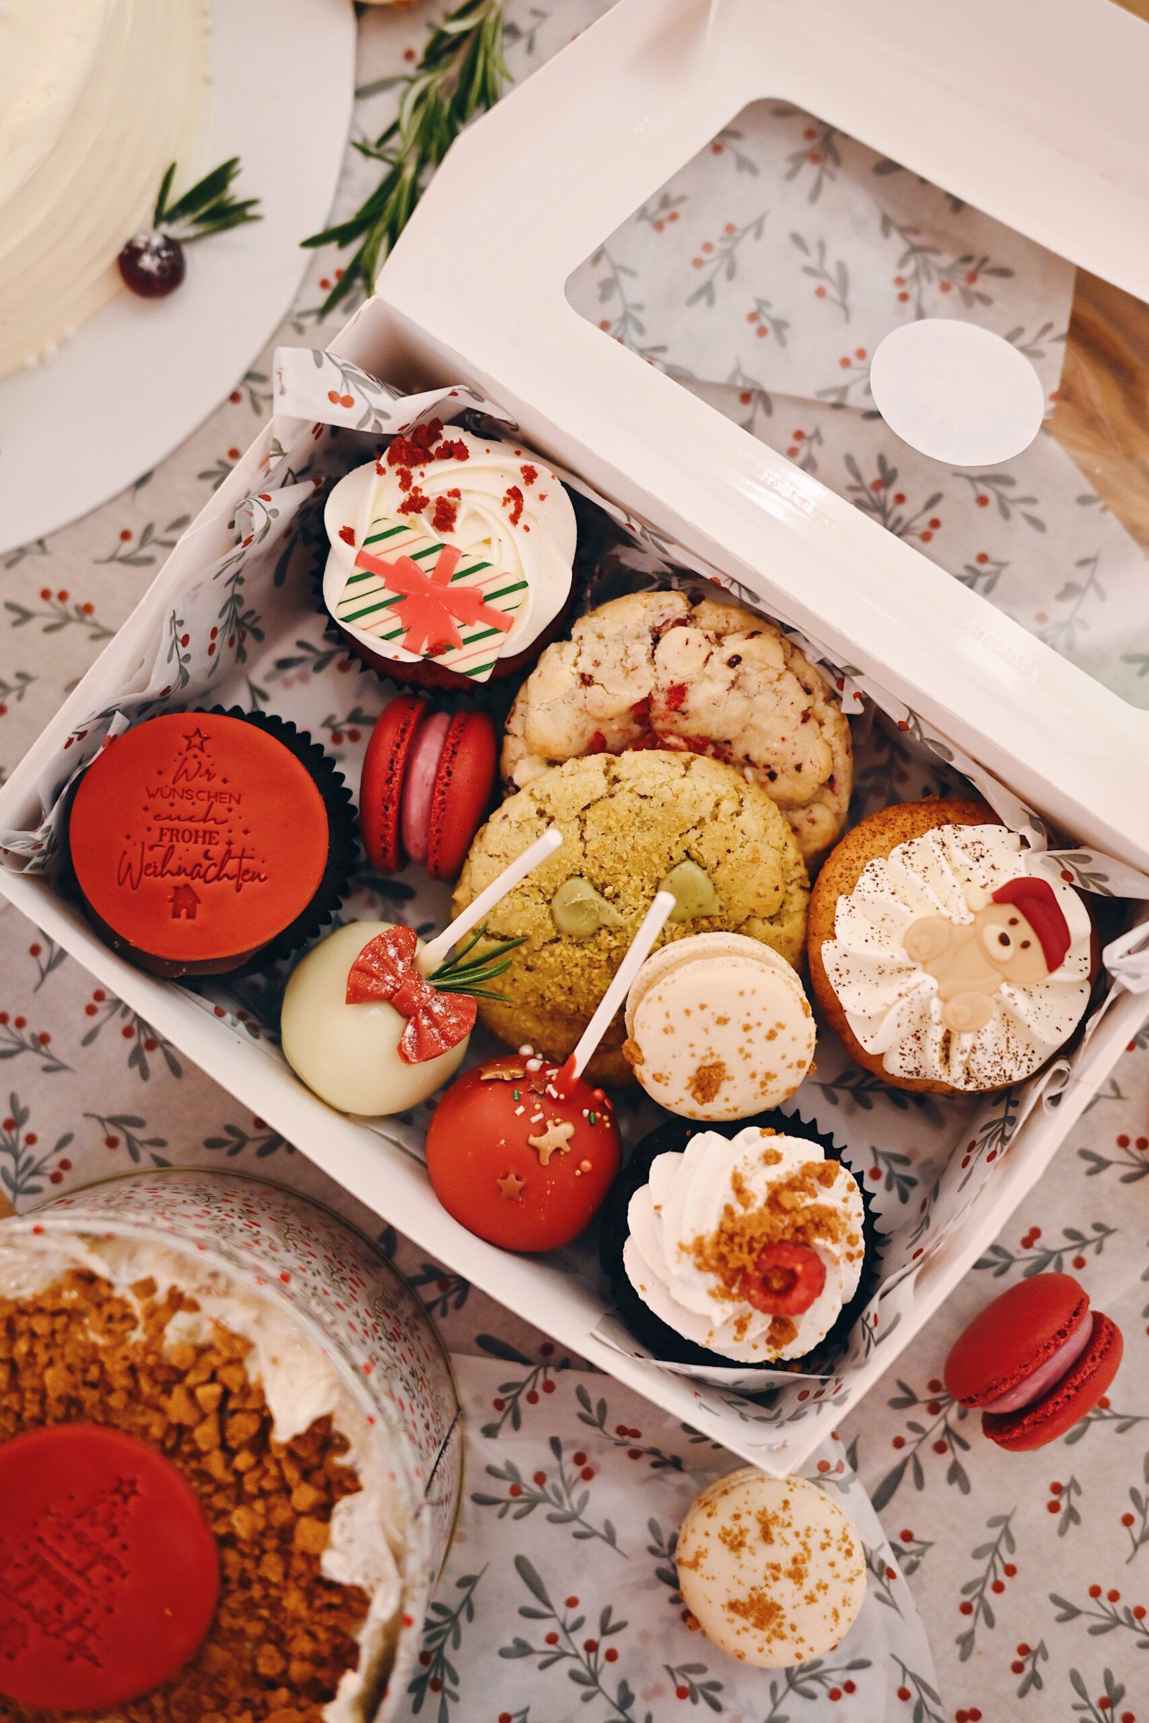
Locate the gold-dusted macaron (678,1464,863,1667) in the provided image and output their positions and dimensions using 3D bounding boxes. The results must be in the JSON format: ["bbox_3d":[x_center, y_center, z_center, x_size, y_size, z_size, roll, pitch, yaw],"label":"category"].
[{"bbox_3d":[0.050,0.182,0.495,0.047,0.029,0.047,0,88,2],"label":"gold-dusted macaron"}]

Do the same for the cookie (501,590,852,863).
[{"bbox_3d":[0.026,-0.025,0.493,0.090,0.030,0.090,2,102,9],"label":"cookie"}]

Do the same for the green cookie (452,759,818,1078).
[{"bbox_3d":[0.014,0.014,0.483,0.090,0.030,0.090,2,103,8],"label":"green cookie"}]

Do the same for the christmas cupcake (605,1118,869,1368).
[{"bbox_3d":[0.041,0.095,0.483,0.069,0.068,0.069,0,85,2],"label":"christmas cupcake"}]

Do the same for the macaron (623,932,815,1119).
[{"bbox_3d":[0.036,0.041,0.481,0.047,0.029,0.047,0,108,-1],"label":"macaron"}]

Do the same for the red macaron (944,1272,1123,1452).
[{"bbox_3d":[0.117,0.128,0.489,0.045,0.045,0.032,-38,85,-1],"label":"red macaron"}]

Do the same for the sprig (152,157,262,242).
[{"bbox_3d":[-0.102,-0.182,0.529,0.032,0.016,0.025,-32,85,0],"label":"sprig"}]

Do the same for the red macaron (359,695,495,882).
[{"bbox_3d":[-0.038,-0.019,0.502,0.032,0.046,0.046,7,86,3],"label":"red macaron"}]

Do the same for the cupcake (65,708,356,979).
[{"bbox_3d":[-0.093,-0.004,0.504,0.070,0.055,0.070,0,85,2],"label":"cupcake"}]

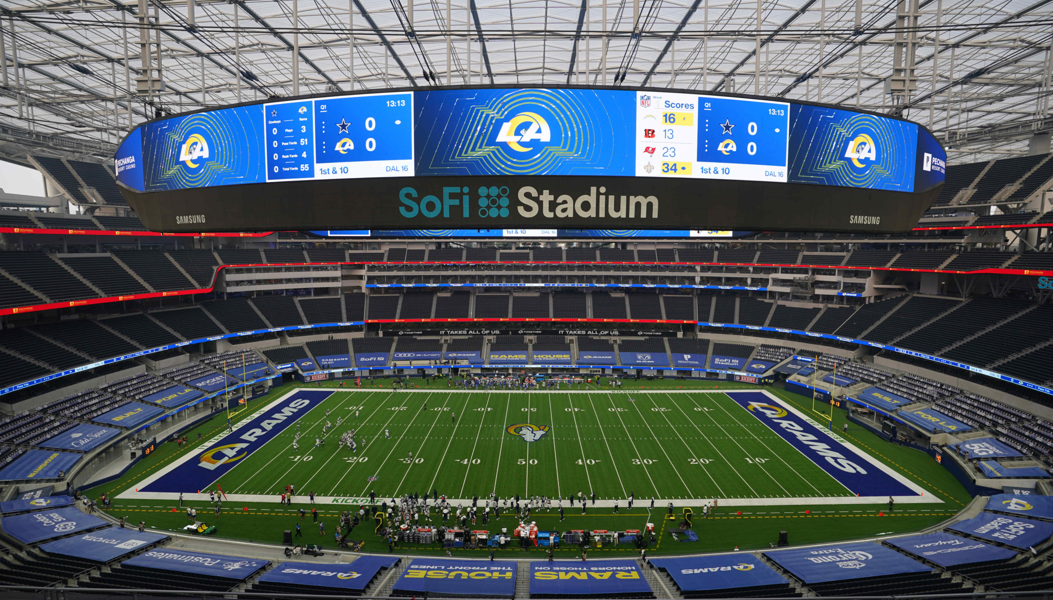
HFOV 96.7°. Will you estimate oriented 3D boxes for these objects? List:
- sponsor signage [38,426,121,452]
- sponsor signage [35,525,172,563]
[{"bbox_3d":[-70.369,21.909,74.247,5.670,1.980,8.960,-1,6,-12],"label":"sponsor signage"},{"bbox_3d":[-42.600,24.970,47.990,8.650,0.350,7.110,2,-10,14],"label":"sponsor signage"}]

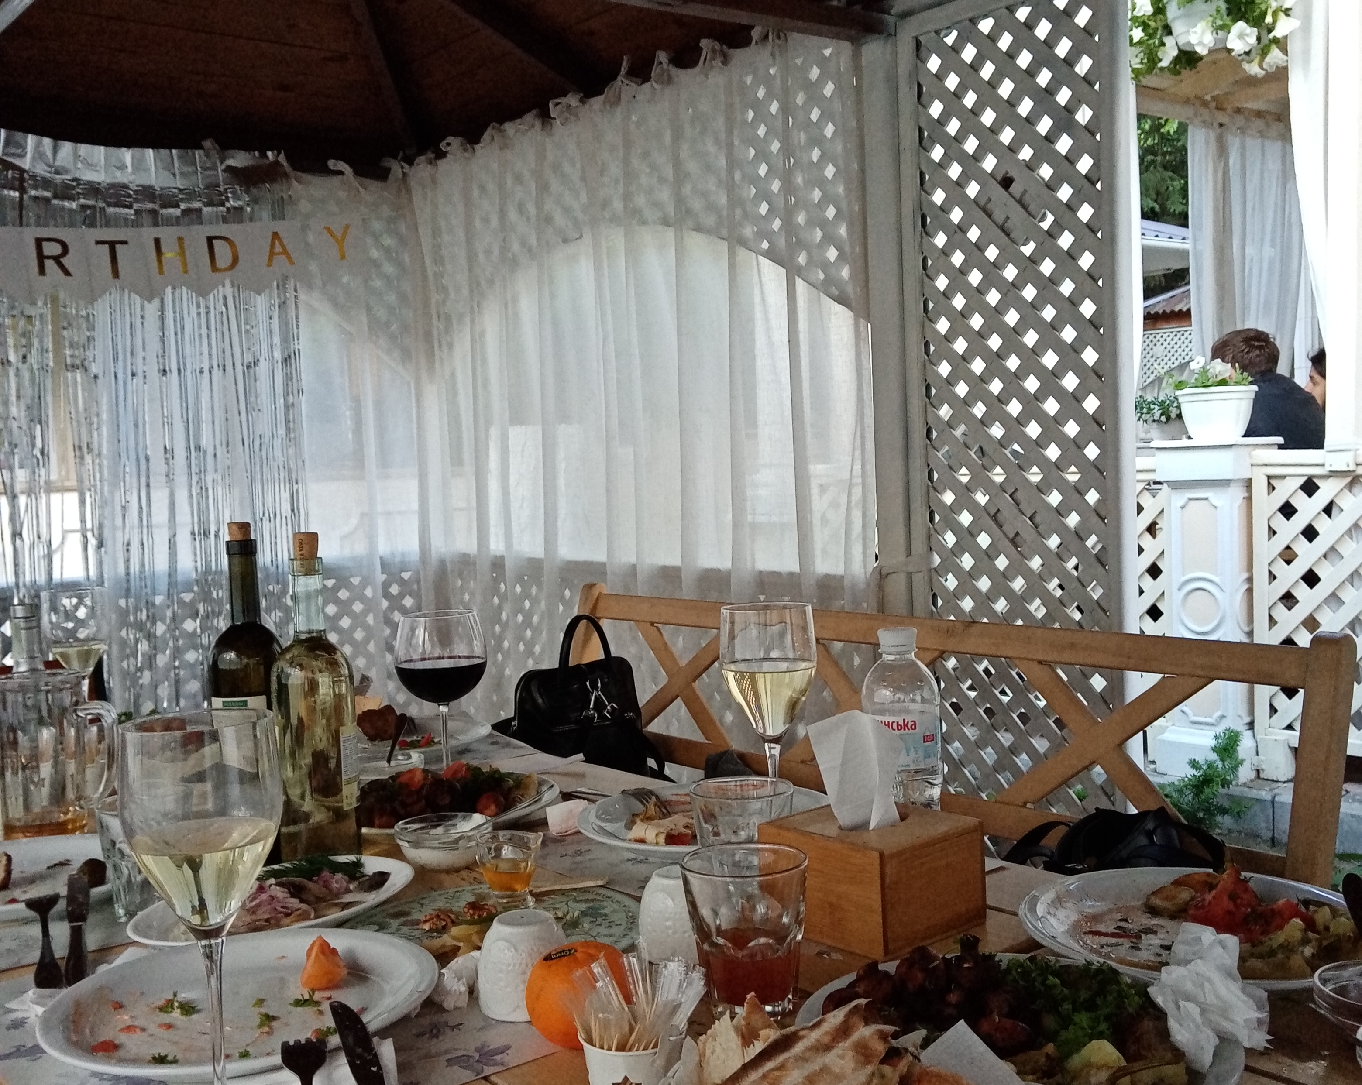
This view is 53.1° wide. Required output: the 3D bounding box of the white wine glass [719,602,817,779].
[{"bbox_3d":[0.079,0.171,1.173,0.083,0.227,0.083,-2,3,0],"label":"white wine glass"}]

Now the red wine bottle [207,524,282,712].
[{"bbox_3d":[-0.443,0.136,1.392,0.075,0.312,0.075,-2,3,-1],"label":"red wine bottle"}]

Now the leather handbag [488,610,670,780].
[{"bbox_3d":[-0.156,0.285,2.130,0.250,0.340,0.150,-5,5,-37],"label":"leather handbag"}]

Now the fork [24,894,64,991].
[{"bbox_3d":[-0.509,0.319,1.093,0.027,0.020,0.195,-4,9,-26],"label":"fork"}]

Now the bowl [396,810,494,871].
[{"bbox_3d":[-0.217,0.273,1.242,0.089,0.038,0.089,-2,3,0],"label":"bowl"}]

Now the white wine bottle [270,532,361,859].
[{"bbox_3d":[-0.362,0.152,1.345,0.082,0.323,0.082,-3,4,-11],"label":"white wine bottle"}]

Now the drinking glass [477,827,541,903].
[{"bbox_3d":[-0.147,0.286,1.195,0.057,0.054,0.057,-3,4,-8],"label":"drinking glass"}]

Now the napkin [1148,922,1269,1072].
[{"bbox_3d":[0.321,0.274,0.832,0.078,0.060,0.078,-1,4,21],"label":"napkin"}]

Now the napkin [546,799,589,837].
[{"bbox_3d":[-0.113,0.270,1.355,0.045,0.028,0.042,-4,4,-40],"label":"napkin"}]

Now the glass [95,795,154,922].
[{"bbox_3d":[-0.441,0.257,1.129,0.083,0.096,0.083,-4,4,-40],"label":"glass"}]

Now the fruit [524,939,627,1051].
[{"bbox_3d":[-0.069,0.297,0.897,0.070,0.069,0.070,-2,4,-5],"label":"fruit"}]

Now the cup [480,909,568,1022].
[{"bbox_3d":[-0.112,0.297,0.971,0.063,0.063,0.063,-3,4,-7],"label":"cup"}]

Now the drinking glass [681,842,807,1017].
[{"bbox_3d":[0.047,0.273,0.957,0.088,0.102,0.088,-2,4,2],"label":"drinking glass"}]

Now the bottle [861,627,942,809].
[{"bbox_3d":[0.186,0.178,1.155,0.066,0.209,0.066,-2,3,0],"label":"bottle"}]

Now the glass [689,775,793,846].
[{"bbox_3d":[0.050,0.243,1.078,0.083,0.097,0.083,-2,3,0],"label":"glass"}]

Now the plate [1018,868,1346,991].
[{"bbox_3d":[0.366,0.274,0.958,0.250,0.025,0.250,-2,3,0],"label":"plate"}]

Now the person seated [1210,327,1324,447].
[{"bbox_3d":[1.750,-0.050,4.300,0.750,1.250,0.500,1,5,37],"label":"person seated"}]

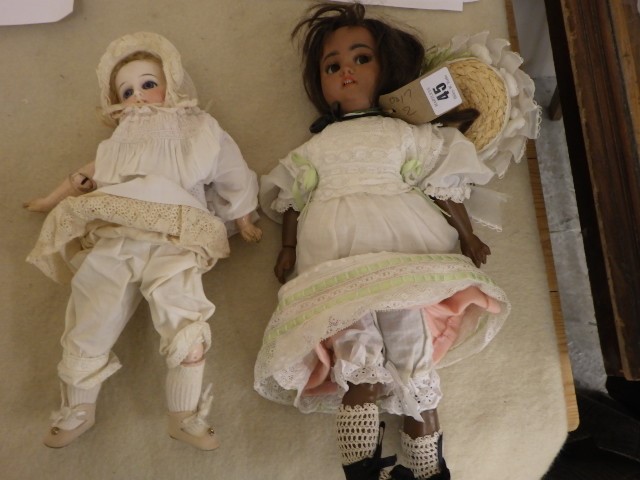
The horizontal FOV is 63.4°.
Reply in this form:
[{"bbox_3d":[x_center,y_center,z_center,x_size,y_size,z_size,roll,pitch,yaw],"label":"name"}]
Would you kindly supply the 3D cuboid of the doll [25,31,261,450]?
[{"bbox_3d":[-0.240,-0.033,0.665,0.322,0.115,0.576,-3,72,-1],"label":"doll"}]

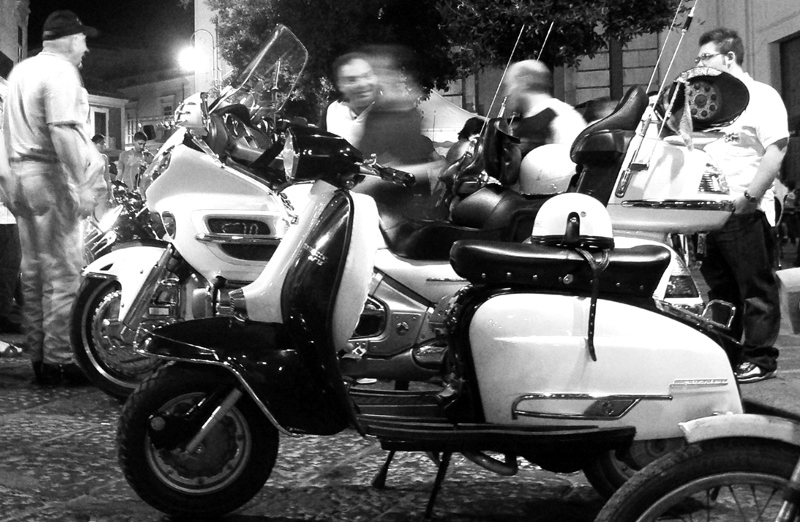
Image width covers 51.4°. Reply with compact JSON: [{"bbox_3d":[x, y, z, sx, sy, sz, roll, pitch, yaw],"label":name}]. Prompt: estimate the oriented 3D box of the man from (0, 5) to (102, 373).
[{"bbox_3d":[-1.640,-0.310,3.930,0.360,1.760,0.500,-3,5,-40],"label":"man"}]

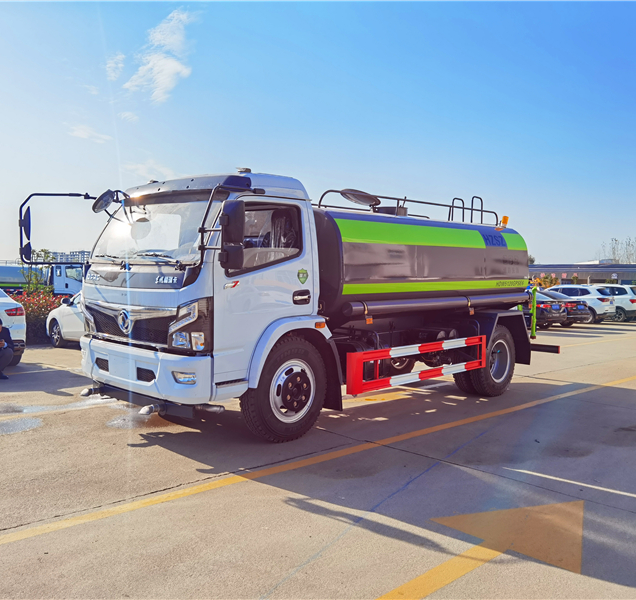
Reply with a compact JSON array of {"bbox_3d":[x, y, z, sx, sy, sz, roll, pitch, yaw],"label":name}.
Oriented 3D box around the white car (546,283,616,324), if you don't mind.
[{"bbox_3d":[11.925,0.172,29.923,4.580,1.700,1.850,3,2,43],"label":"white car"}]

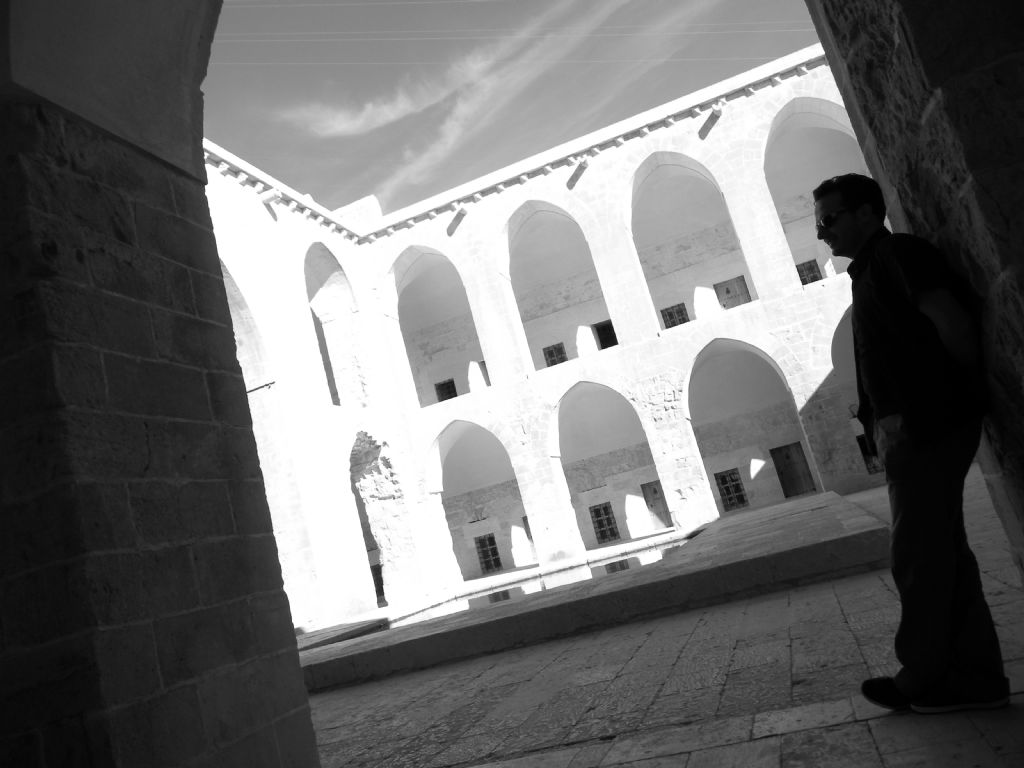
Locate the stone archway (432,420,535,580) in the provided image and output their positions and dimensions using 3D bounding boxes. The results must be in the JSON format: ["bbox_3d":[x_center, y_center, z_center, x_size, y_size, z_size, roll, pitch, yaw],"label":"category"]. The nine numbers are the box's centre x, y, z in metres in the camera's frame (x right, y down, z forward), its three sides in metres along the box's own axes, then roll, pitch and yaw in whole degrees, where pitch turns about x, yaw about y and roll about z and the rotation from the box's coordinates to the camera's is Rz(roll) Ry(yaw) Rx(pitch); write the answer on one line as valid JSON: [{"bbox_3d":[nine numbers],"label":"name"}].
[{"bbox_3d":[-0.749,2.791,20.266,2.250,3.950,0.740,-18,-11,16],"label":"stone archway"}]

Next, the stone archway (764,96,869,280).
[{"bbox_3d":[6.991,-4.397,18.441,2.270,4.100,0.740,-18,-11,16],"label":"stone archway"}]

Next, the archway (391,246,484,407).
[{"bbox_3d":[-1.936,-1.570,21.121,2.270,4.050,0.740,-18,-11,16],"label":"archway"}]

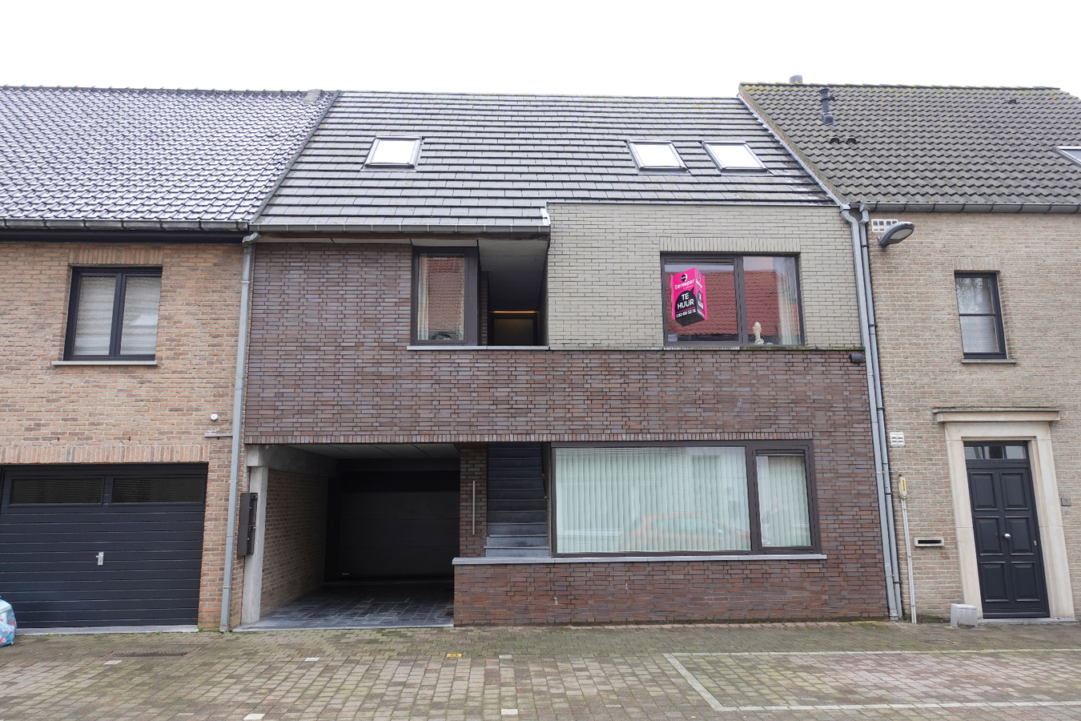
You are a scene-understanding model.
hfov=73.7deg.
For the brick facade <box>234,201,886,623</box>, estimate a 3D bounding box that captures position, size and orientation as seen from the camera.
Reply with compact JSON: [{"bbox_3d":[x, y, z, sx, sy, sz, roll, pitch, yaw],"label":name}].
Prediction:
[{"bbox_3d":[0.330,0.649,10.268,8.730,5.870,0.600,0,-10,-3],"label":"brick facade"}]

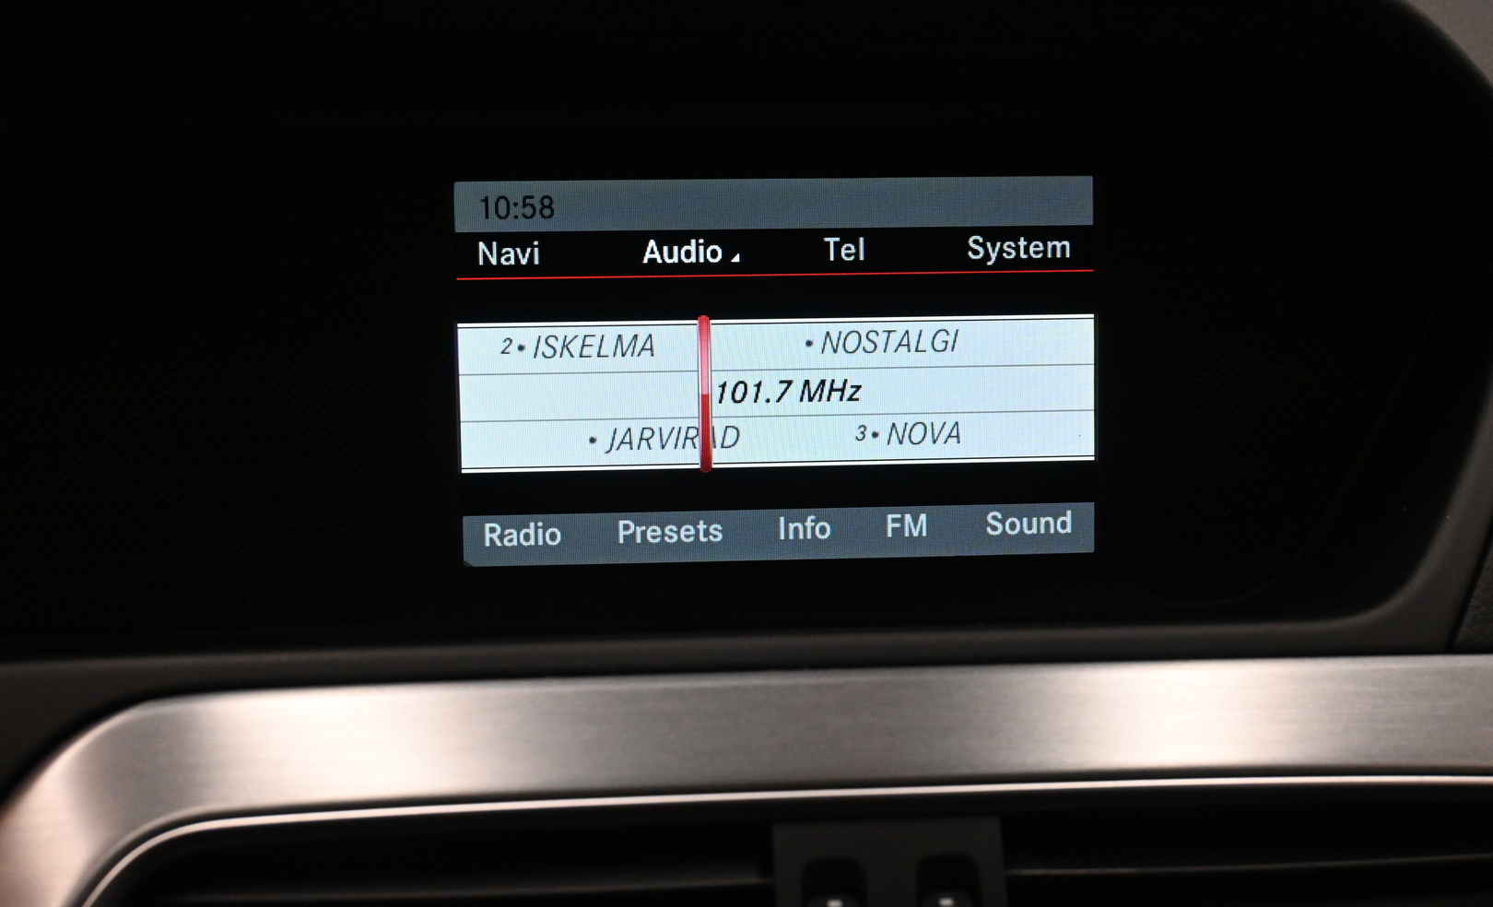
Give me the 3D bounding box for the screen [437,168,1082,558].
[{"bbox_3d":[0.006,-0.017,0.424,0.126,0.076,0.012,-1,4,-4],"label":"screen"}]

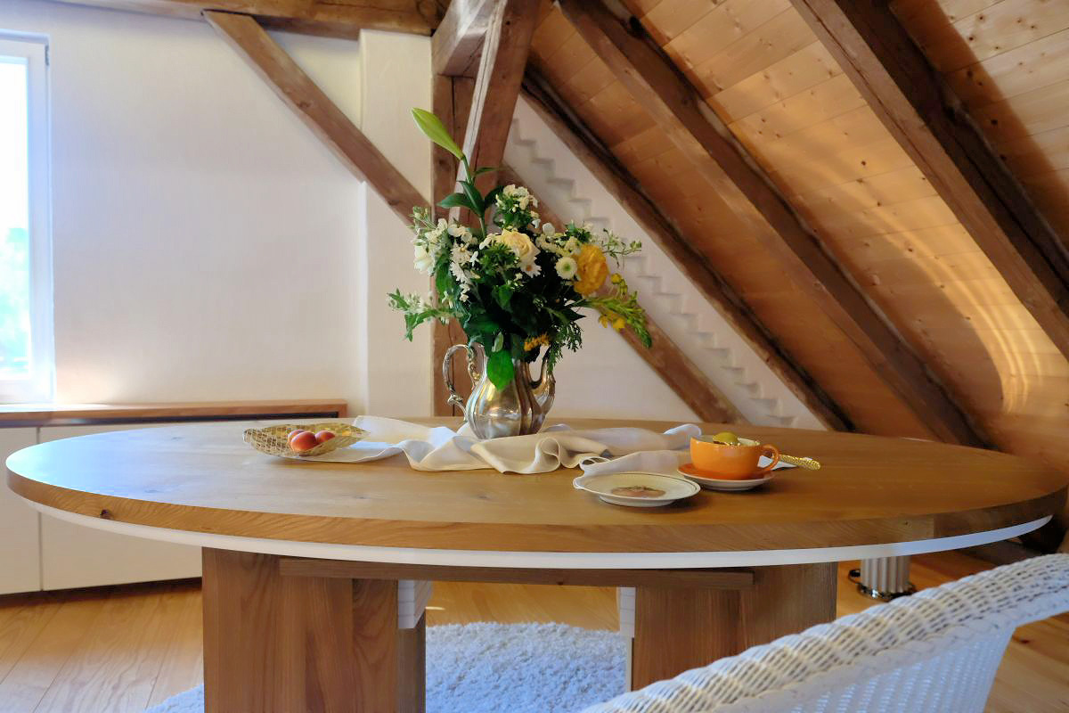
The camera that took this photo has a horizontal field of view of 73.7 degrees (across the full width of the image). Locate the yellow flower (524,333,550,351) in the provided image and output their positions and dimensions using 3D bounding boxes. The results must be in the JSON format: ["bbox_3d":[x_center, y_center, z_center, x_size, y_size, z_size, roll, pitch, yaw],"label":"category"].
[{"bbox_3d":[0.005,-0.030,1.550,0.053,0.038,0.045,0,2,-11],"label":"yellow flower"}]

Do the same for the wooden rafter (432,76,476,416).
[{"bbox_3d":[-0.344,-0.158,3.080,0.170,2.060,0.170,0,2,-14],"label":"wooden rafter"}]

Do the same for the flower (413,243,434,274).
[{"bbox_3d":[-0.243,-0.214,1.560,0.043,0.062,0.045,1,2,31],"label":"flower"}]

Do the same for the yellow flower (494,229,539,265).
[{"bbox_3d":[-0.038,-0.230,1.490,0.091,0.074,0.072,0,2,-11],"label":"yellow flower"}]

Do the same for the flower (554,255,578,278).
[{"bbox_3d":[0.068,-0.191,1.520,0.049,0.049,0.027,0,2,-6],"label":"flower"}]

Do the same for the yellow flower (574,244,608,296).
[{"bbox_3d":[0.122,-0.186,1.540,0.072,0.109,0.075,-1,2,-14],"label":"yellow flower"}]

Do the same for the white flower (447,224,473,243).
[{"bbox_3d":[-0.158,-0.262,1.510,0.052,0.042,0.040,0,2,11],"label":"white flower"}]

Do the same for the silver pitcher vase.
[{"bbox_3d":[-0.078,0.076,1.585,0.265,0.210,0.170,1,2,24],"label":"silver pitcher vase"}]

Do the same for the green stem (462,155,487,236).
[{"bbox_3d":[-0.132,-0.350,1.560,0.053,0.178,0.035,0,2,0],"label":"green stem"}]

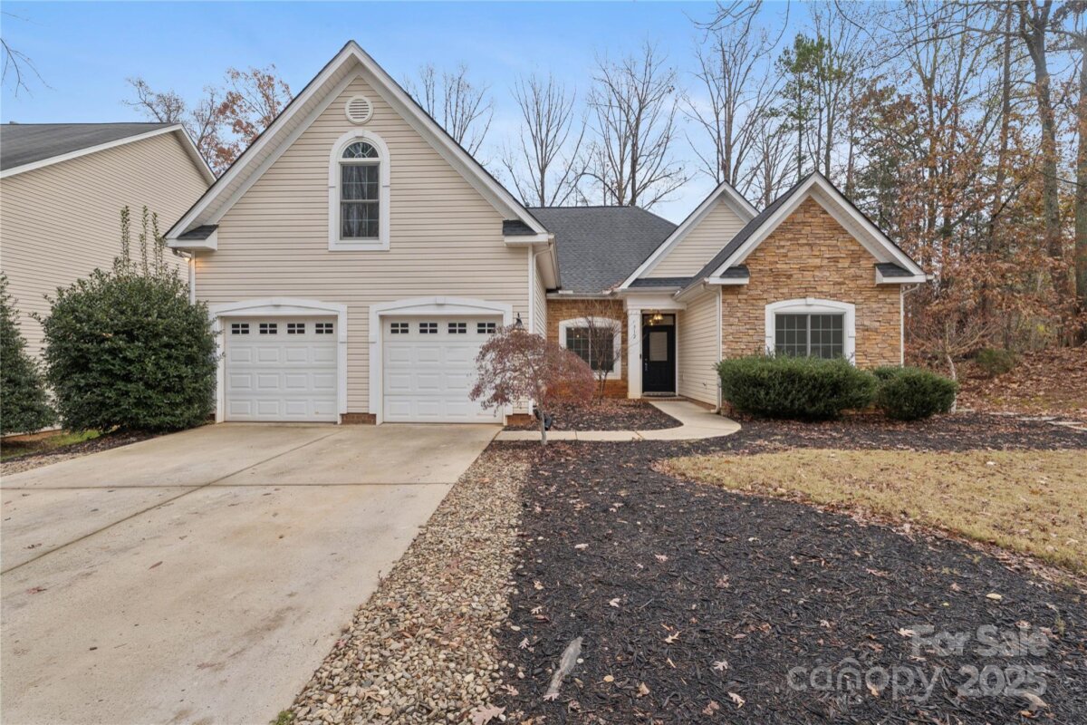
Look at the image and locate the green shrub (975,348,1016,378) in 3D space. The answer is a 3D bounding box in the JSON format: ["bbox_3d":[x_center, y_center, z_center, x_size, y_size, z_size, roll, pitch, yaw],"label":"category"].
[{"bbox_3d":[14.050,0.010,15.000,1.100,0.920,1.050,0,0,2],"label":"green shrub"}]

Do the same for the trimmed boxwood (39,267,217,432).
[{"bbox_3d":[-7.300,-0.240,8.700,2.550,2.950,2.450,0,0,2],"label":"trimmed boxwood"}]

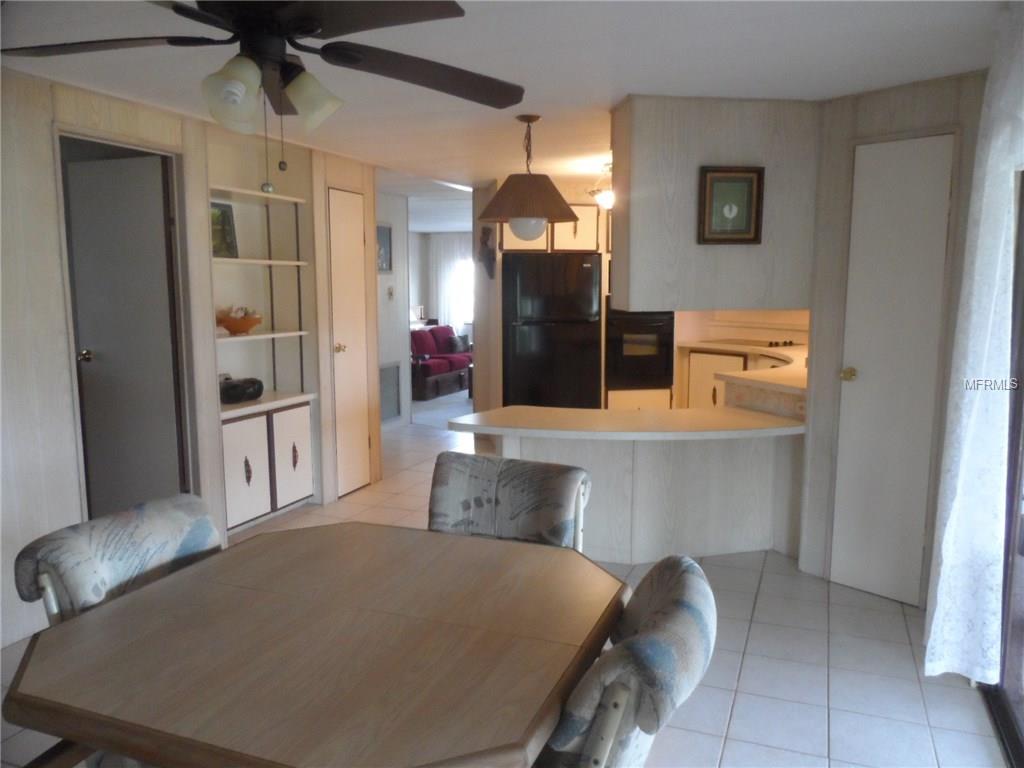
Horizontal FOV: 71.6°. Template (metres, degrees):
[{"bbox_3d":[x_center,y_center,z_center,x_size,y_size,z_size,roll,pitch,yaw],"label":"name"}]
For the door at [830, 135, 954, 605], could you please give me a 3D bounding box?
[{"bbox_3d":[1.722,-0.035,3.232,0.393,2.062,0.045,7,11,44],"label":"door"}]

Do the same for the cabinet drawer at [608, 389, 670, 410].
[{"bbox_3d":[1.023,0.267,6.104,0.561,0.499,0.420,-1,8,-10],"label":"cabinet drawer"}]

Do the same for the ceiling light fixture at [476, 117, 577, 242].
[{"bbox_3d":[0.086,-1.038,3.603,0.503,0.624,0.503,0,8,0],"label":"ceiling light fixture"}]

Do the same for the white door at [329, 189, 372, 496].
[{"bbox_3d":[-1.128,-0.272,4.903,0.040,2.064,0.383,3,8,23],"label":"white door"}]

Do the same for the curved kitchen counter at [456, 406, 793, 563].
[{"bbox_3d":[0.605,0.551,3.795,1.870,0.755,0.850,0,8,-3],"label":"curved kitchen counter"}]

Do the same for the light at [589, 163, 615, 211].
[{"bbox_3d":[0.670,-1.376,5.000,0.270,0.315,0.270,-1,8,-9],"label":"light"}]

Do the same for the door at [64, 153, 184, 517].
[{"bbox_3d":[-2.004,-0.108,3.734,0.591,2.066,0.045,2,8,18],"label":"door"}]

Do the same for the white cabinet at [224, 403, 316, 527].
[{"bbox_3d":[-1.648,0.492,4.466,0.360,0.678,0.789,3,8,23],"label":"white cabinet"}]

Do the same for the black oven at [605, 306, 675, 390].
[{"bbox_3d":[0.971,-0.362,5.918,0.565,0.740,0.550,-1,8,-10],"label":"black oven"}]

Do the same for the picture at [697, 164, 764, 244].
[{"bbox_3d":[1.032,-0.834,3.316,0.310,0.356,0.030,-1,8,-7],"label":"picture"}]

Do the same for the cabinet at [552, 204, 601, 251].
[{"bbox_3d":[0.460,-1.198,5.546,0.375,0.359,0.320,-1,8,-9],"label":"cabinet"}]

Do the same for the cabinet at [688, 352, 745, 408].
[{"bbox_3d":[1.725,0.098,5.970,0.489,0.720,0.030,6,10,40],"label":"cabinet"}]

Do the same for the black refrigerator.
[{"bbox_3d":[0.260,-0.215,5.965,0.785,1.707,0.720,-1,8,-8],"label":"black refrigerator"}]

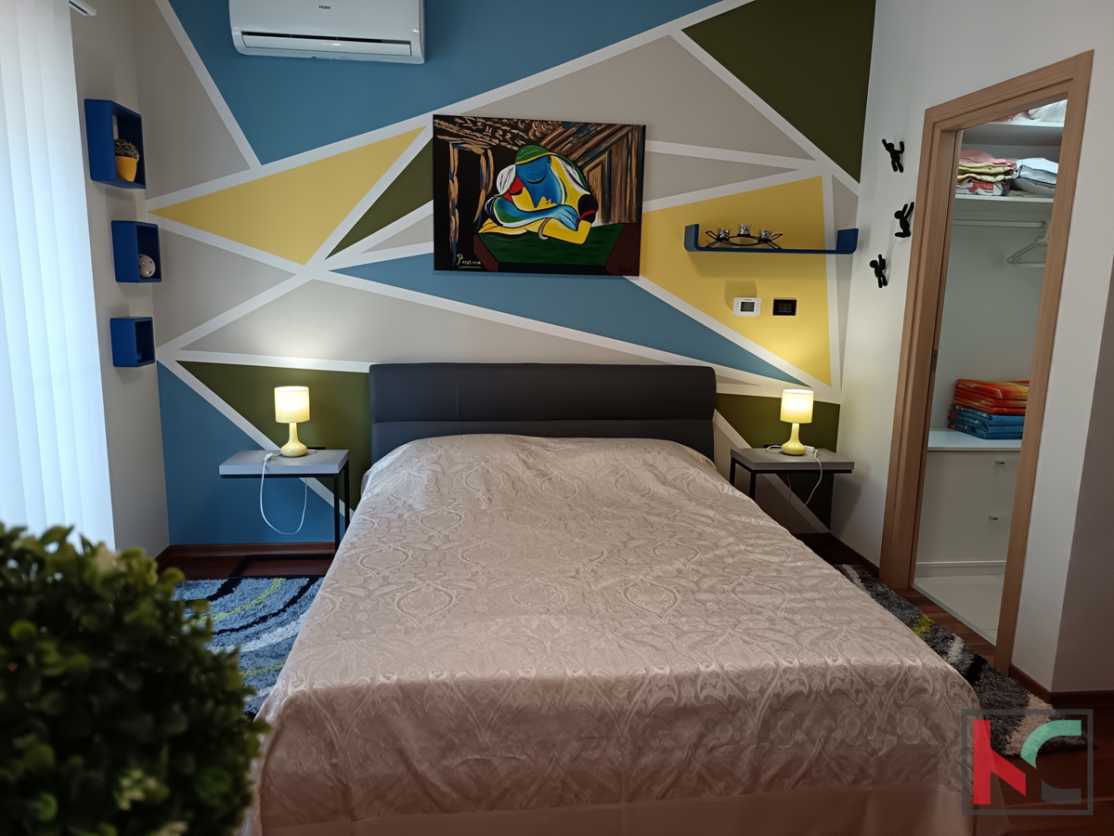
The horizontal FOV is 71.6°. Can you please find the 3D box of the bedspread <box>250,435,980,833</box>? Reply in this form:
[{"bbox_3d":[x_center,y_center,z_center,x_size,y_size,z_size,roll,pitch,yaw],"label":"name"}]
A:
[{"bbox_3d":[0.069,0.536,2.774,1.750,0.550,2.150,0,10,-7],"label":"bedspread"}]

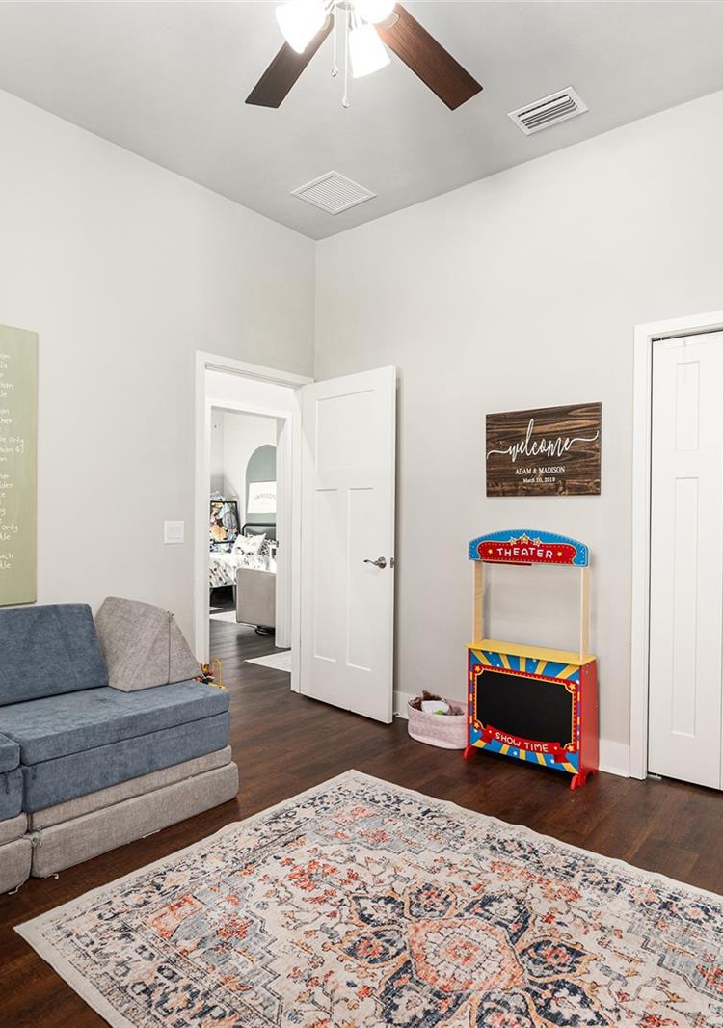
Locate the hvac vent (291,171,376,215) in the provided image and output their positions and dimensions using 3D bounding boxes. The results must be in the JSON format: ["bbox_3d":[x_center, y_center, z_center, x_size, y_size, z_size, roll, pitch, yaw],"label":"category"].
[{"bbox_3d":[-0.160,-1.865,3.525,0.350,0.025,0.350,1,0,38],"label":"hvac vent"}]

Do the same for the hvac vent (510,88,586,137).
[{"bbox_3d":[0.868,-1.853,2.788,0.300,0.025,0.205,1,0,38],"label":"hvac vent"}]

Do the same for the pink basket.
[{"bbox_3d":[0.448,1.137,3.280,0.410,0.180,0.310,1,0,38],"label":"pink basket"}]

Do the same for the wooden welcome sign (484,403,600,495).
[{"bbox_3d":[0.932,-0.318,3.105,0.610,0.450,0.022,1,0,38],"label":"wooden welcome sign"}]

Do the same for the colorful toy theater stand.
[{"bbox_3d":[0.816,0.655,2.949,0.585,1.150,0.275,1,0,38],"label":"colorful toy theater stand"}]

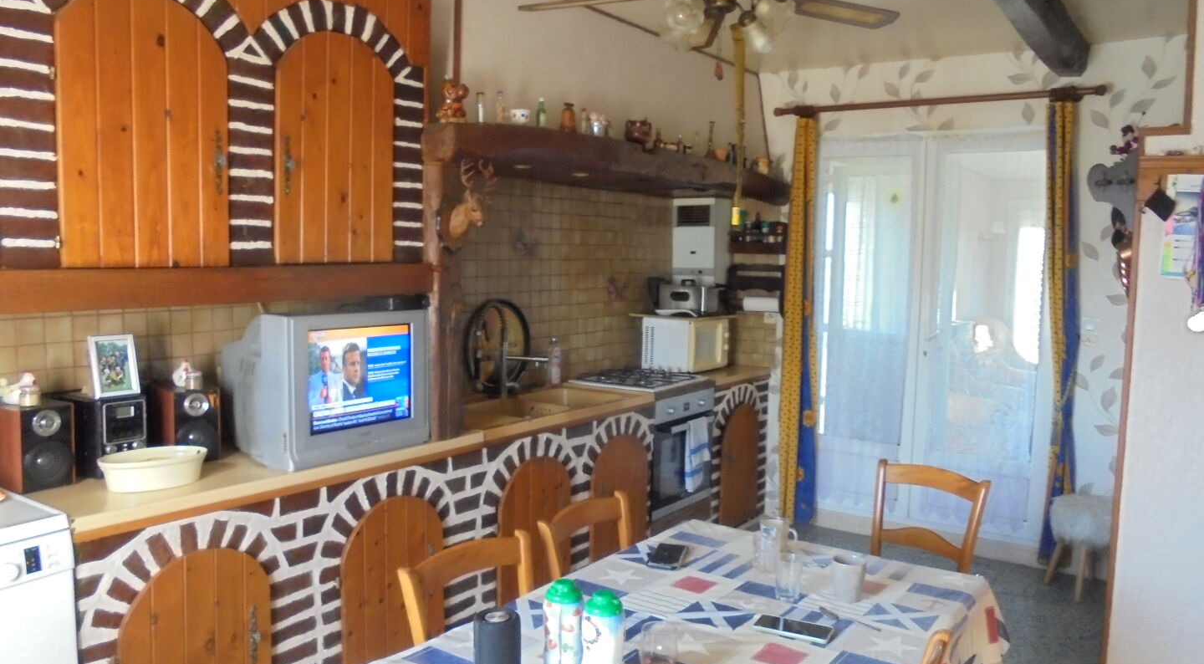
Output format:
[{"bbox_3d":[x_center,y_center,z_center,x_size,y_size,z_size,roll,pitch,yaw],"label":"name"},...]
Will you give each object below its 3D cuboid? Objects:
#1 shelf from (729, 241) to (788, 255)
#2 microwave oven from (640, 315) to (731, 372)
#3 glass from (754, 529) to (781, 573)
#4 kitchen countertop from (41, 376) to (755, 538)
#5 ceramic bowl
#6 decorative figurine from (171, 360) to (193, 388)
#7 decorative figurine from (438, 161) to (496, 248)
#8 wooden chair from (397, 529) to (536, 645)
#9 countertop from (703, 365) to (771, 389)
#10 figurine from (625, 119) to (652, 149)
[{"bbox_3d":[0.910,-0.488,5.240,0.370,0.080,0.100,5,6,35],"label":"shelf"},{"bbox_3d":[0.504,0.066,5.301,0.335,0.293,0.442,4,6,33],"label":"microwave oven"},{"bbox_3d":[0.436,0.576,2.386,0.067,0.103,0.067,1,5,0],"label":"glass"},{"bbox_3d":[-0.374,0.345,3.902,0.610,0.056,3.870,5,6,35],"label":"kitchen countertop"},{"bbox_3d":[-1.244,0.381,2.509,0.280,0.086,0.172,-2,7,-37],"label":"ceramic bowl"},{"bbox_3d":[-1.311,0.127,2.828,0.070,0.082,0.075,-3,7,-41],"label":"decorative figurine"},{"bbox_3d":[-0.450,-0.429,3.035,0.170,0.300,0.150,4,6,26],"label":"decorative figurine"},{"bbox_3d":[-0.135,0.916,1.858,0.460,0.875,0.430,5,6,37],"label":"wooden chair"},{"bbox_3d":[0.557,0.240,5.231,0.600,0.040,0.740,5,6,35],"label":"countertop"},{"bbox_3d":[0.161,-0.866,3.964,0.110,0.130,0.118,5,6,35],"label":"figurine"}]

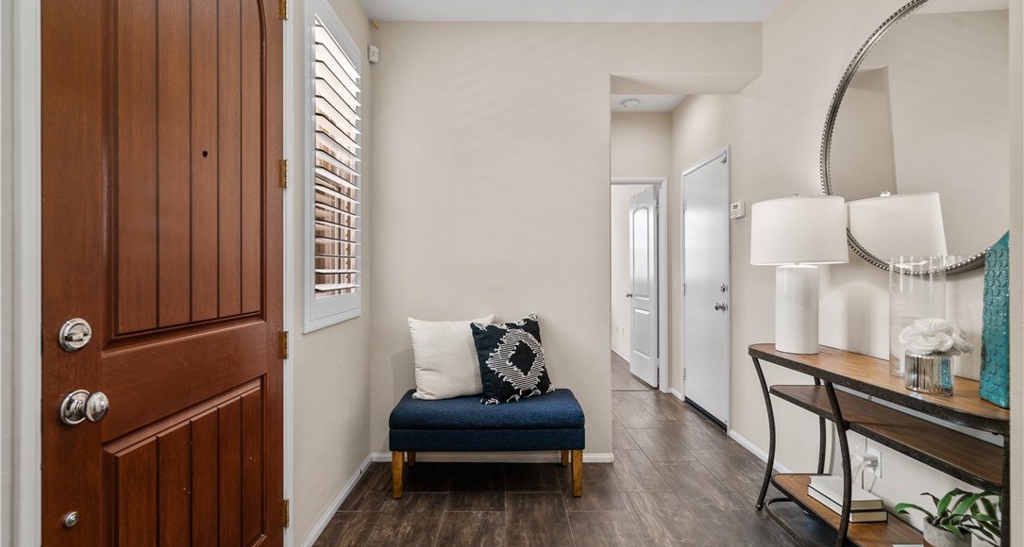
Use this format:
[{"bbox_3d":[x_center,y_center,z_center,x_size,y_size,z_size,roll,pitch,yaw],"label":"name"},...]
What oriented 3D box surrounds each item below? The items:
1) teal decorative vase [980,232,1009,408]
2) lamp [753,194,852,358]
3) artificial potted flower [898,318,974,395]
[{"bbox_3d":[1.378,0.105,1.227,0.125,0.500,0.125,0,0,22],"label":"teal decorative vase"},{"bbox_3d":[1.300,0.005,2.067,0.378,0.700,0.378,0,0,0],"label":"lamp"},{"bbox_3d":[1.258,0.245,1.358,0.160,0.220,0.155,0,0,0],"label":"artificial potted flower"}]

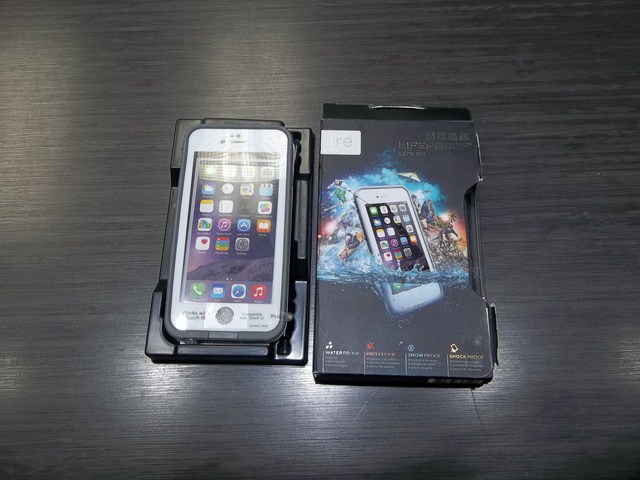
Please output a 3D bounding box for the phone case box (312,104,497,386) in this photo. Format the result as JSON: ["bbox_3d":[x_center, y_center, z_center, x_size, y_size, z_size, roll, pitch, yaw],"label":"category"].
[{"bbox_3d":[0.052,-0.002,0.330,0.107,0.026,0.186,1,71,2],"label":"phone case box"}]

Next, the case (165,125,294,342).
[{"bbox_3d":[-0.056,-0.008,0.330,0.075,0.013,0.148,1,71,2],"label":"case"}]

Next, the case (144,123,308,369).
[{"bbox_3d":[-0.055,-0.004,0.334,0.100,0.023,0.167,1,71,2],"label":"case"}]

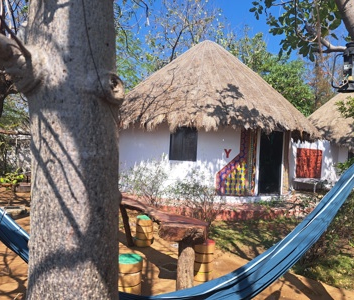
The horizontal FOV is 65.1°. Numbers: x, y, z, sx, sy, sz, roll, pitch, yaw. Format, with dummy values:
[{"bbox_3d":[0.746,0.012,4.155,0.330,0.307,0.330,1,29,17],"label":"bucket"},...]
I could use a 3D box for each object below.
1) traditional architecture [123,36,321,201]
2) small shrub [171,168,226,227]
[{"bbox_3d":[0.900,-1.430,10.200,7.800,5.350,7.800,2,1,-26],"label":"traditional architecture"},{"bbox_3d":[0.450,1.030,6.000,1.200,1.250,1.100,3,1,0],"label":"small shrub"}]

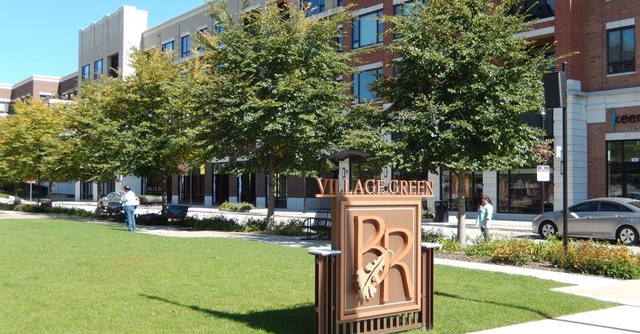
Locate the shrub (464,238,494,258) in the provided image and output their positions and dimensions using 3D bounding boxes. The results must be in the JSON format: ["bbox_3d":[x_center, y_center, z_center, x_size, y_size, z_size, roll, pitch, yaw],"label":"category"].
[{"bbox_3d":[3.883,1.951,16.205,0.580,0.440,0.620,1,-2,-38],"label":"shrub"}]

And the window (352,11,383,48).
[{"bbox_3d":[2.824,-8.017,39.039,0.200,1.870,2.710,1,-2,-39],"label":"window"}]

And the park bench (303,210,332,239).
[{"bbox_3d":[0.228,1.844,20.567,0.620,0.880,1.800,1,-2,-38],"label":"park bench"}]

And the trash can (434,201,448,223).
[{"bbox_3d":[5.400,1.950,29.600,0.600,0.940,0.600,1,-2,-39],"label":"trash can"}]

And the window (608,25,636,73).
[{"bbox_3d":[12.973,-5.021,28.653,0.200,1.950,1.250,1,-2,-39],"label":"window"}]

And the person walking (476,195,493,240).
[{"bbox_3d":[5.070,1.630,20.500,0.420,1.550,0.500,1,-1,-21],"label":"person walking"}]

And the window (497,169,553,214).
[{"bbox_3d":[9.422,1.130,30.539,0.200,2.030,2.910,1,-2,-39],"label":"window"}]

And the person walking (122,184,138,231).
[{"bbox_3d":[-7.200,1.570,25.150,0.480,1.750,0.560,-1,-1,37],"label":"person walking"}]

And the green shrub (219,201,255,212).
[{"bbox_3d":[-5.601,2.647,44.667,1.300,0.640,2.400,1,-2,-38],"label":"green shrub"}]

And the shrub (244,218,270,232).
[{"bbox_3d":[-2.386,2.164,25.028,0.650,0.480,0.780,1,-2,-38],"label":"shrub"}]

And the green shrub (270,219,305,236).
[{"bbox_3d":[-1.190,2.180,24.400,0.850,0.540,1.000,1,-2,-39],"label":"green shrub"}]

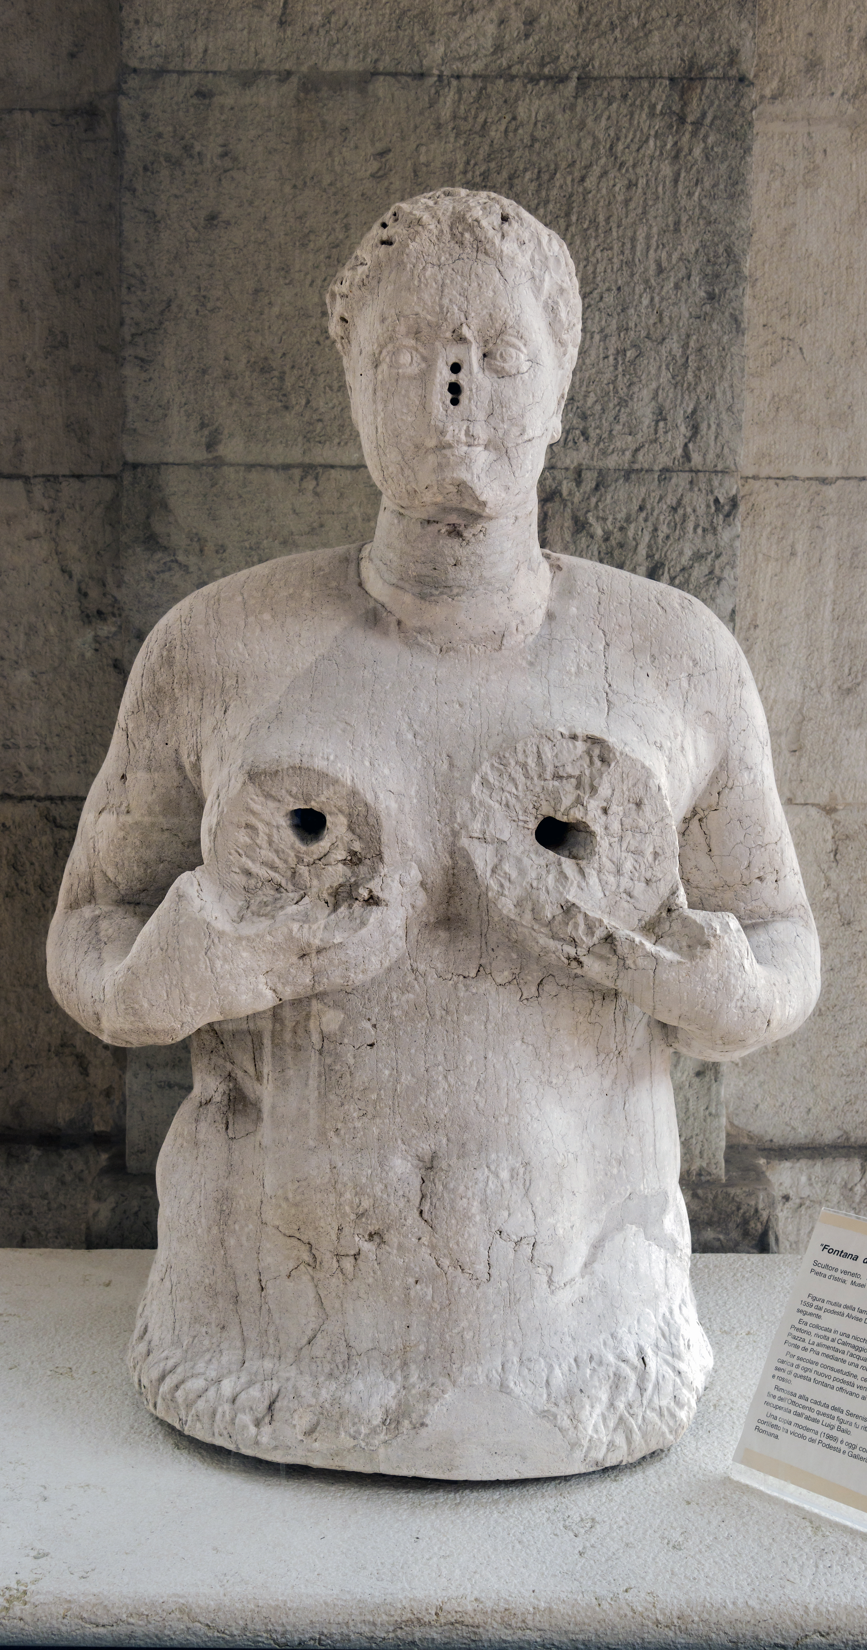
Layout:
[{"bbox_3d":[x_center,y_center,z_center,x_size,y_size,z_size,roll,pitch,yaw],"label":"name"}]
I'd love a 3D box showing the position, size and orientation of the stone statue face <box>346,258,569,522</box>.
[{"bbox_3d":[0.018,-0.334,1.330,0.170,0.197,0.130,0,6,1],"label":"stone statue face"}]

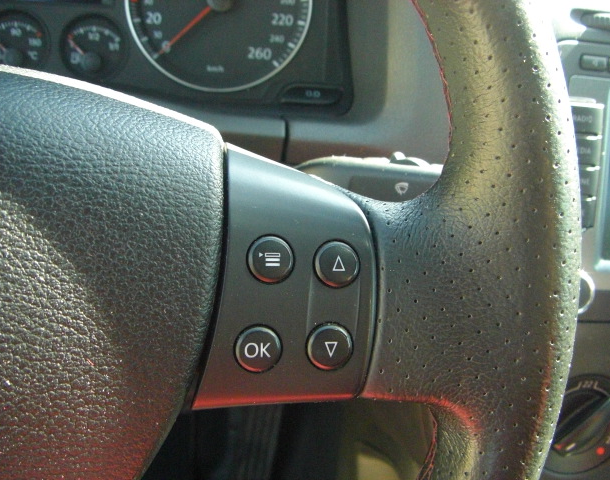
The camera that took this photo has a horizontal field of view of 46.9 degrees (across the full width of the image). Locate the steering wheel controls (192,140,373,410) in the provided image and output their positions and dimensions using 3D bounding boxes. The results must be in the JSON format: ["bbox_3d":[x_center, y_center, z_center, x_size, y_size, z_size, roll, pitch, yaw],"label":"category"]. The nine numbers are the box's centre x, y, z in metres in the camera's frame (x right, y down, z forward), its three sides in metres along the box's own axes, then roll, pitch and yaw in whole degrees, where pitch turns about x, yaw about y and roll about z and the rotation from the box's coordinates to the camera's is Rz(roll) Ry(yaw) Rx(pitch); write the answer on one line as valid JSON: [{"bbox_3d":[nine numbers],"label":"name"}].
[{"bbox_3d":[-0.006,0.011,0.202,0.051,0.072,0.021,1,0,-10],"label":"steering wheel controls"}]

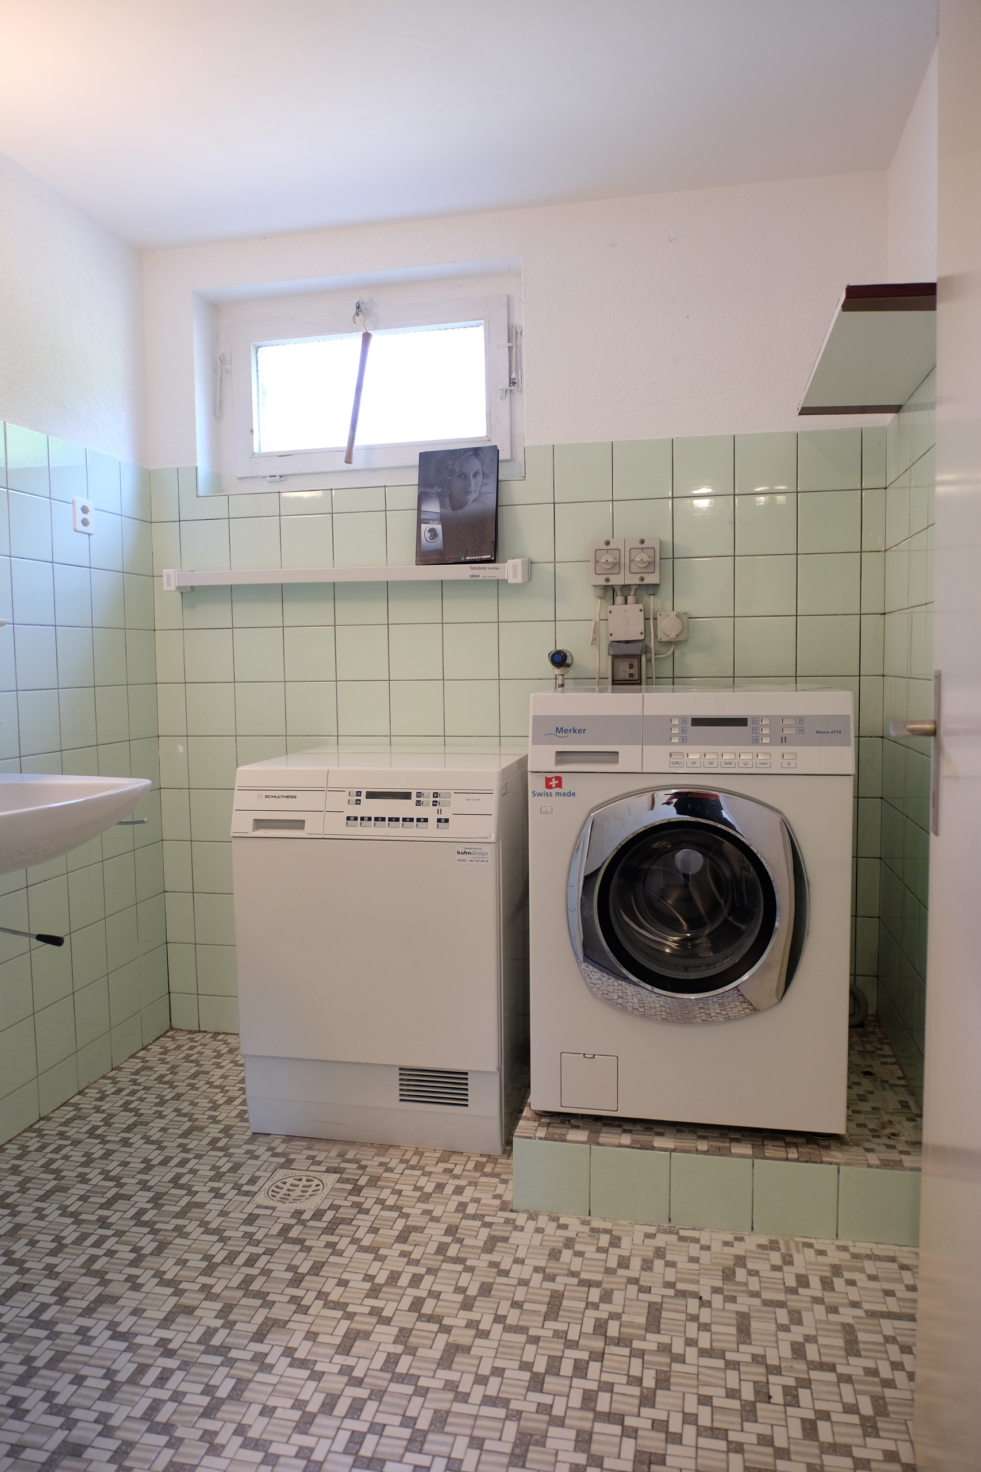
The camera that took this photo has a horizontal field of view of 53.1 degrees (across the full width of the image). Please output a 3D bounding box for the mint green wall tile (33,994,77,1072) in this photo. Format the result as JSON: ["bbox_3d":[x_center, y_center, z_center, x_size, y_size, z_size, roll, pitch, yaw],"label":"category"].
[{"bbox_3d":[-1.062,0.728,2.387,0.010,0.150,0.150,0,4,11],"label":"mint green wall tile"}]

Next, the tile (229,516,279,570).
[{"bbox_3d":[-0.642,-0.522,2.696,0.147,0.147,0.010,0,5,12],"label":"tile"}]

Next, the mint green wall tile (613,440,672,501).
[{"bbox_3d":[0.392,-0.681,2.521,0.150,0.144,0.010,0,4,12],"label":"mint green wall tile"}]

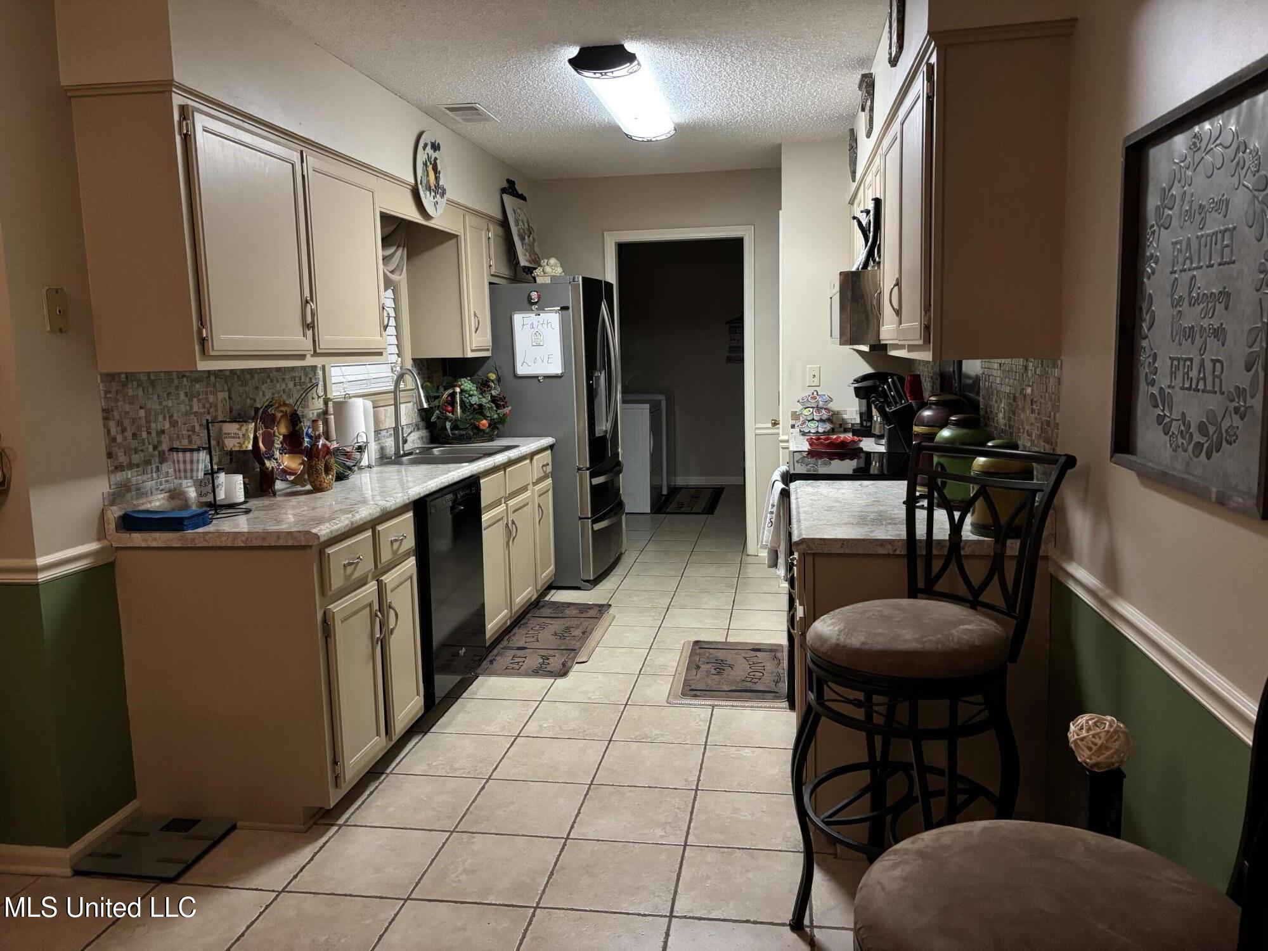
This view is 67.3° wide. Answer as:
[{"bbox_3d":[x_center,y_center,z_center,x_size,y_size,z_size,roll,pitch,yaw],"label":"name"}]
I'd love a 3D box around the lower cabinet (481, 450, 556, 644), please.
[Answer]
[{"bbox_3d":[-0.870,0.326,4.870,0.630,0.830,1.405,0,8,9],"label":"lower cabinet"}]

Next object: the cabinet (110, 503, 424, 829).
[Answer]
[{"bbox_3d":[-1.129,0.566,3.133,0.630,0.861,0.734,0,8,9],"label":"cabinet"}]

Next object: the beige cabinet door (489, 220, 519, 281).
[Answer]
[{"bbox_3d":[-0.755,-1.273,5.449,0.022,0.277,0.473,0,8,9],"label":"beige cabinet door"}]

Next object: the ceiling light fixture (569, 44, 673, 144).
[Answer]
[{"bbox_3d":[-0.016,-1.554,3.963,0.255,0.098,1.242,0,8,9],"label":"ceiling light fixture"}]

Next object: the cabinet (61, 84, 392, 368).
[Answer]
[{"bbox_3d":[-1.286,-0.755,3.274,0.335,0.760,1.265,0,8,9],"label":"cabinet"}]

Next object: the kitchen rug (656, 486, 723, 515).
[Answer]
[{"bbox_3d":[0.513,0.226,8.550,0.505,0.012,1.420,0,8,9],"label":"kitchen rug"}]

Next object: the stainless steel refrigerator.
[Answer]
[{"bbox_3d":[-0.533,-0.289,5.974,0.870,1.790,0.900,0,8,9],"label":"stainless steel refrigerator"}]

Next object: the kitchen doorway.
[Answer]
[{"bbox_3d":[0.319,-0.515,6.177,0.959,2.085,0.140,0,8,9],"label":"kitchen doorway"}]

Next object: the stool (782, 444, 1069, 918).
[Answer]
[{"bbox_3d":[0.668,0.526,2.249,0.540,1.140,0.490,-5,9,-26],"label":"stool"}]

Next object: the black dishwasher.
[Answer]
[{"bbox_3d":[-0.984,0.449,3.783,0.609,0.808,0.605,0,8,9],"label":"black dishwasher"}]

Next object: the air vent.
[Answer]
[{"bbox_3d":[-0.740,-1.625,4.302,0.178,0.020,0.370,0,8,9],"label":"air vent"}]

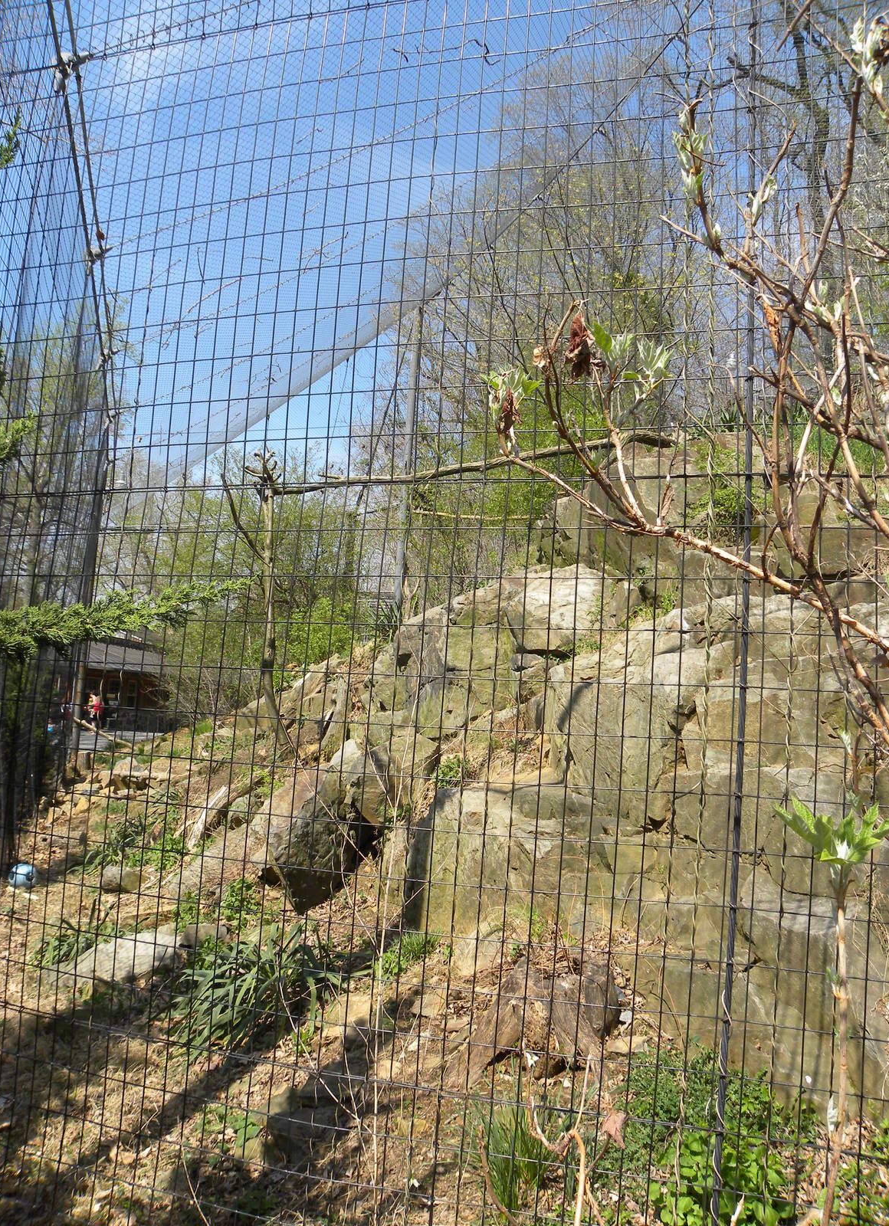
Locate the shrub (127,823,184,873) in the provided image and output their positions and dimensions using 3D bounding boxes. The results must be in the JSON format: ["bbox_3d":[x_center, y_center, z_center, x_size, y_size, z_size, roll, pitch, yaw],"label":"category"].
[{"bbox_3d":[-2.728,2.213,8.700,0.520,0.380,0.480,5,-5,-16],"label":"shrub"}]

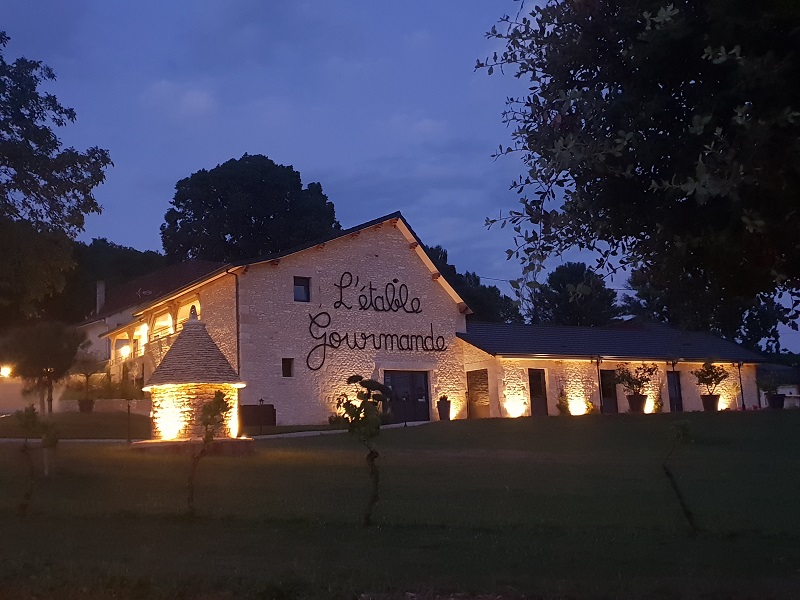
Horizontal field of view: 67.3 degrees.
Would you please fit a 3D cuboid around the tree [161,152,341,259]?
[{"bbox_3d":[-13.770,-1.879,55.170,16.880,24.299,16.000,-2,-10,0],"label":"tree"}]

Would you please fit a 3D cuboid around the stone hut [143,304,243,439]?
[{"bbox_3d":[-6.245,2.189,18.127,3.080,3.917,3.050,-2,-10,0],"label":"stone hut"}]

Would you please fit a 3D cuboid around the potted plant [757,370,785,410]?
[{"bbox_3d":[20.245,4.936,32.813,1.495,2.097,1.500,-2,-10,0],"label":"potted plant"}]

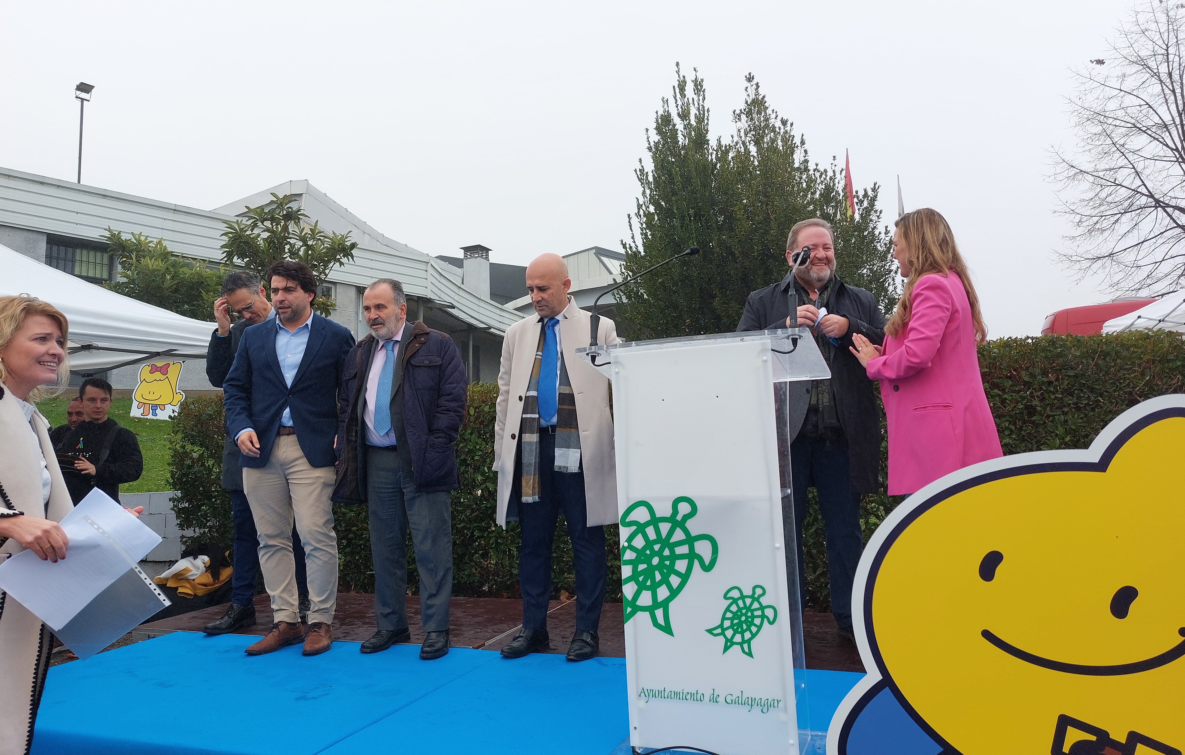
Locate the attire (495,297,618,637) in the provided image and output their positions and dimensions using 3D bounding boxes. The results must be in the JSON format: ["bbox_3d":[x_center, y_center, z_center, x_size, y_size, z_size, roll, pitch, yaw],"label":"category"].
[{"bbox_3d":[-0.140,0.395,3.760,0.500,1.480,0.340,-4,-5,23],"label":"attire"}]

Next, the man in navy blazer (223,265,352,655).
[{"bbox_3d":[-1.426,0.351,4.025,0.580,1.810,0.420,-2,-4,-3],"label":"man in navy blazer"}]

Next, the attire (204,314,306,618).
[{"bbox_3d":[-1.710,0.430,4.420,0.500,1.500,0.360,-4,-5,22],"label":"attire"}]

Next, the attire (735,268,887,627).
[{"bbox_3d":[0.953,0.307,3.709,0.640,1.560,0.420,-2,-4,5],"label":"attire"}]

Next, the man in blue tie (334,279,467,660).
[{"bbox_3d":[-0.875,0.387,3.916,0.560,1.687,0.420,-3,-4,12],"label":"man in blue tie"}]

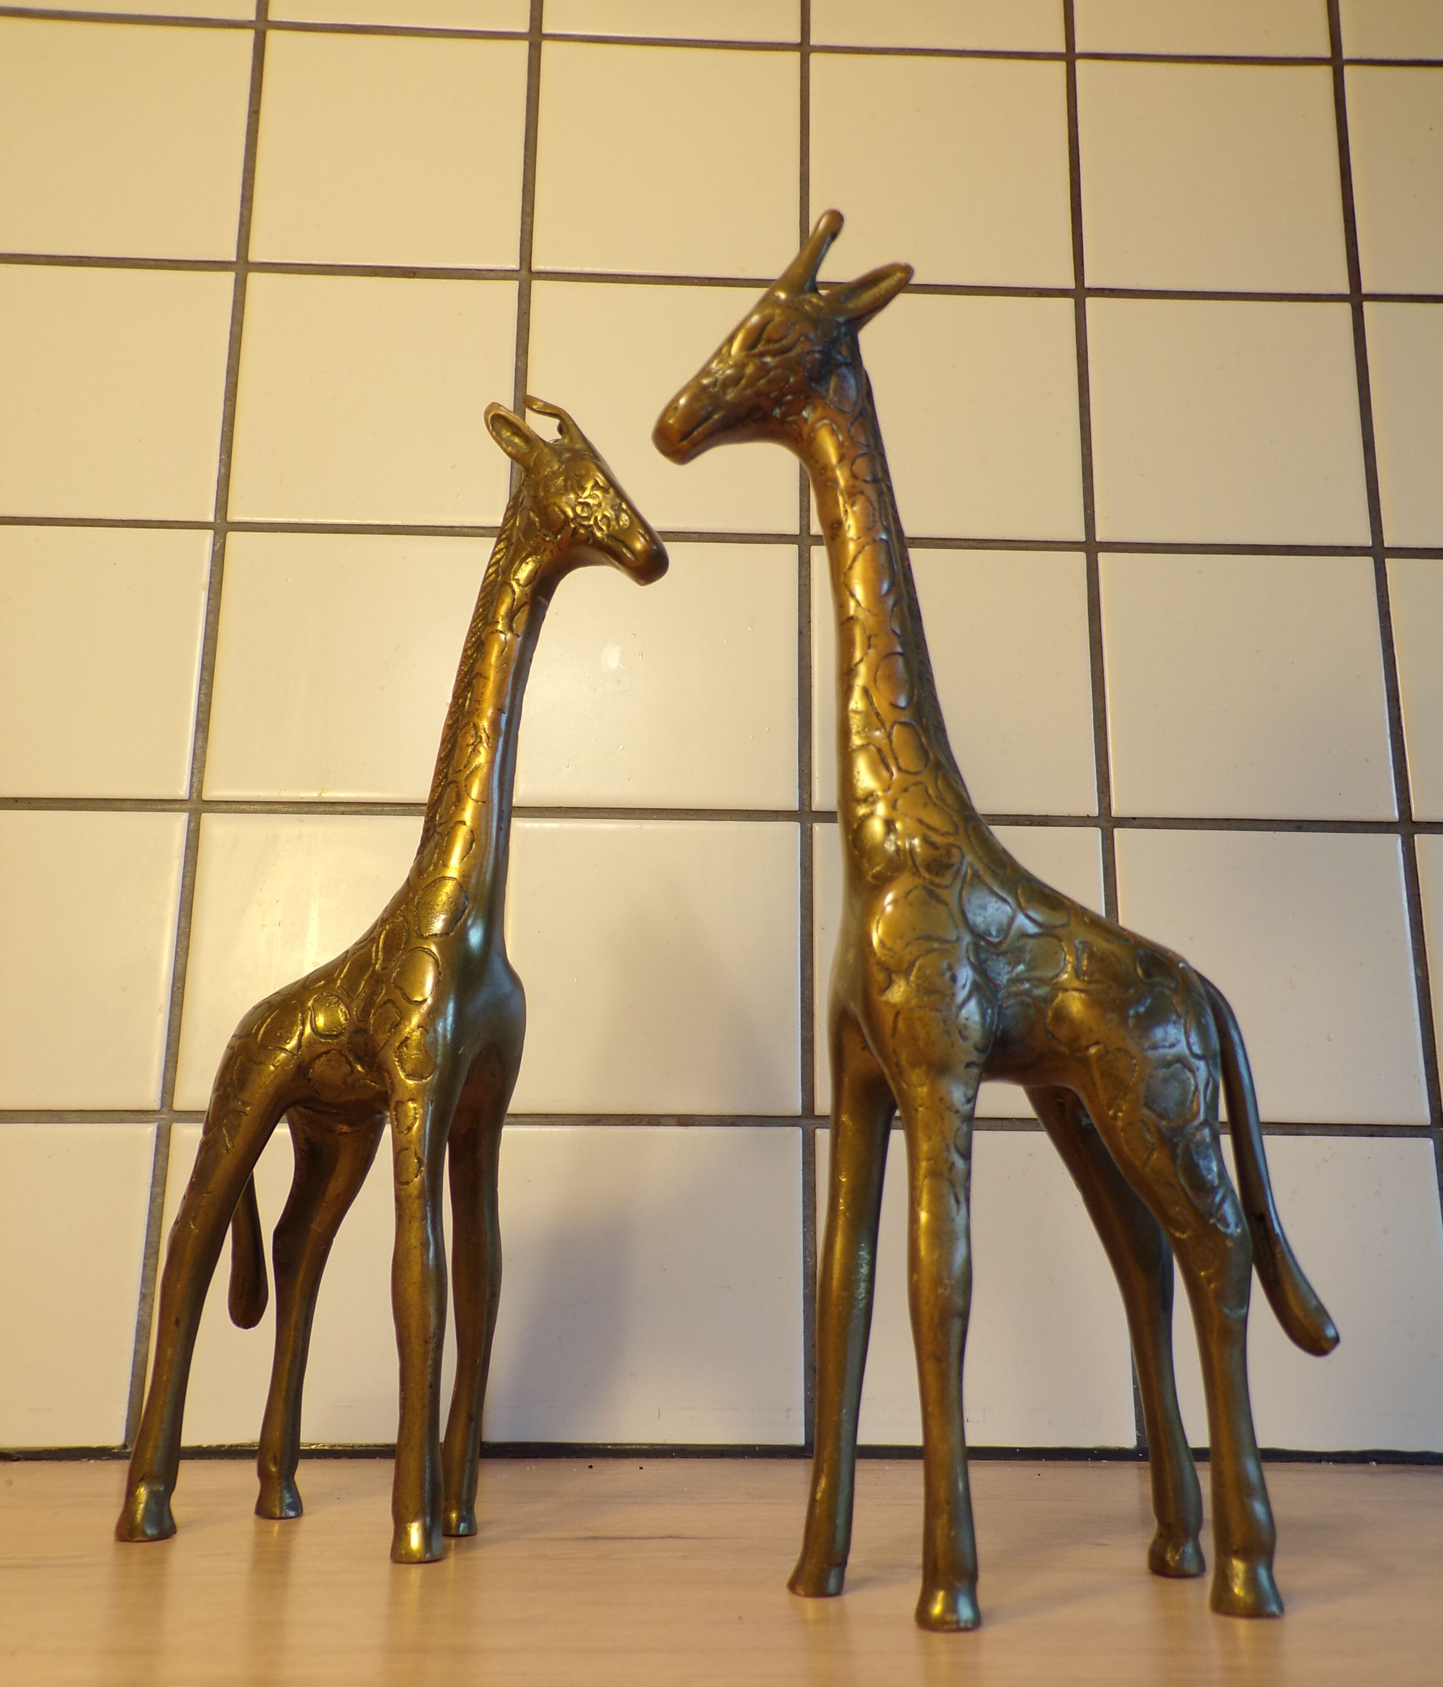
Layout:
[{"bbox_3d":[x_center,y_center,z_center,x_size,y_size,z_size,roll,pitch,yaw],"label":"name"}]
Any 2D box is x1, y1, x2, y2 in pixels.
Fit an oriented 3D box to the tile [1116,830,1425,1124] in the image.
[{"bbox_3d":[0.182,0.044,0.523,0.099,0.098,0.008,1,-13,-2],"label":"tile"}]

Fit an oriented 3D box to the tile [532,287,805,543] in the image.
[{"bbox_3d":[-0.021,-0.156,0.562,0.099,0.098,0.008,1,-13,-2],"label":"tile"}]

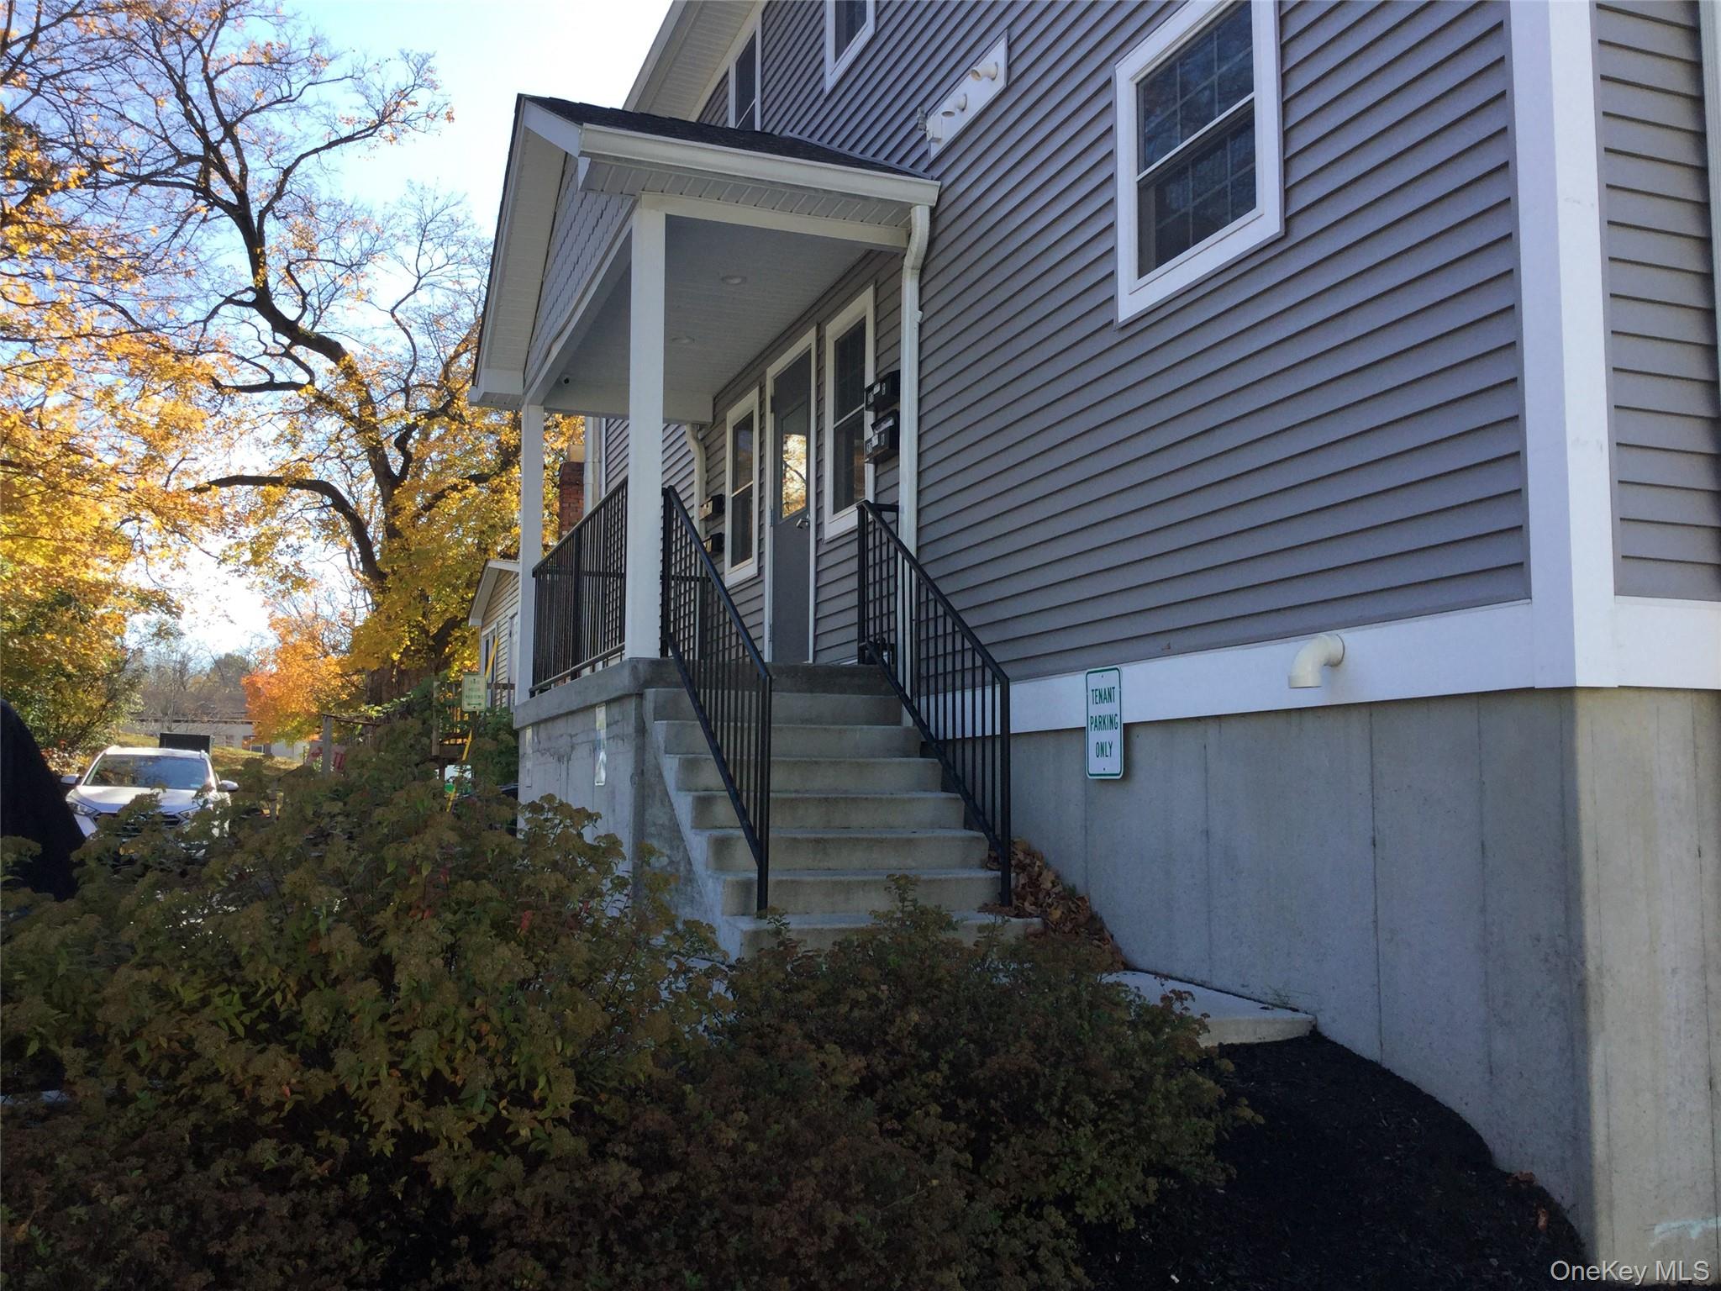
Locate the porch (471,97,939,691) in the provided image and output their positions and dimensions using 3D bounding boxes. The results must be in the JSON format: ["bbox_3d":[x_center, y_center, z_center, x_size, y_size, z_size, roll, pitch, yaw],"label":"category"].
[{"bbox_3d":[-1.390,-1.627,10.353,1.930,4.060,5.300,3,-6,-20],"label":"porch"}]

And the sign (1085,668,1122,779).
[{"bbox_3d":[0.998,0.322,6.318,0.012,0.457,0.305,3,-6,-20],"label":"sign"}]

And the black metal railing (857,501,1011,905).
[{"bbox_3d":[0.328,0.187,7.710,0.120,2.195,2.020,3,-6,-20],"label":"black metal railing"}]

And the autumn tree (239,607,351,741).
[{"bbox_3d":[-24.800,1.630,68.000,4.900,6.600,4.900,3,-6,-20],"label":"autumn tree"}]

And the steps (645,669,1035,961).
[{"bbox_3d":[-0.180,0.713,7.359,1.360,1.424,1.970,3,-6,-20],"label":"steps"}]

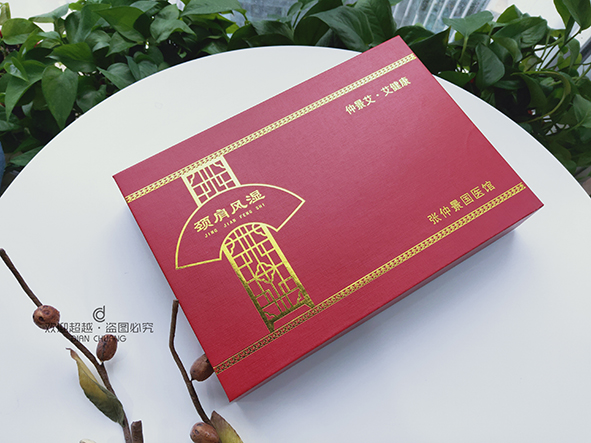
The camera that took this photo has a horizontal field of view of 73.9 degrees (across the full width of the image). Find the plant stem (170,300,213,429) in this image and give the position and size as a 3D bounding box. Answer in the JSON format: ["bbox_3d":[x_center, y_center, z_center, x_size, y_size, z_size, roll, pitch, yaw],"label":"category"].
[{"bbox_3d":[-0.100,0.127,0.358,0.019,0.012,0.115,-19,70,-8],"label":"plant stem"}]

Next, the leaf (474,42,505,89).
[{"bbox_3d":[0.294,-0.239,0.600,0.043,0.018,0.066,-10,95,7],"label":"leaf"}]

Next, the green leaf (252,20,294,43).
[{"bbox_3d":[-0.032,-0.277,0.570,0.064,0.020,0.031,20,95,-2],"label":"green leaf"}]

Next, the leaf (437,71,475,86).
[{"bbox_3d":[0.238,-0.207,0.580,0.060,0.016,0.039,16,88,11],"label":"leaf"}]

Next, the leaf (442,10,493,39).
[{"bbox_3d":[0.263,-0.305,0.601,0.071,0.018,0.057,11,74,3],"label":"leaf"}]

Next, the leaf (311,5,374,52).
[{"bbox_3d":[0.072,-0.292,0.600,0.096,0.025,0.064,43,91,3],"label":"leaf"}]

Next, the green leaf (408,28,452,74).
[{"bbox_3d":[0.206,-0.238,0.561,0.063,0.020,0.063,43,108,-9],"label":"green leaf"}]

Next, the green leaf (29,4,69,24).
[{"bbox_3d":[-0.403,-0.336,0.648,0.068,0.018,0.027,-24,80,-5],"label":"green leaf"}]

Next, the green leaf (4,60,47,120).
[{"bbox_3d":[-0.385,-0.188,0.560,0.044,0.025,0.090,24,78,-12],"label":"green leaf"}]

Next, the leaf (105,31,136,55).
[{"bbox_3d":[-0.262,-0.263,0.579,0.043,0.014,0.025,-37,95,-7],"label":"leaf"}]

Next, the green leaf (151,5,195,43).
[{"bbox_3d":[-0.180,-0.286,0.580,0.057,0.022,0.059,-45,92,-6],"label":"green leaf"}]

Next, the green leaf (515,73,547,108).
[{"bbox_3d":[0.368,-0.203,0.610,0.036,0.022,0.070,-25,79,11],"label":"green leaf"}]

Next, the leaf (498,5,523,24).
[{"bbox_3d":[0.371,-0.358,0.680,0.039,0.018,0.047,17,92,13],"label":"leaf"}]

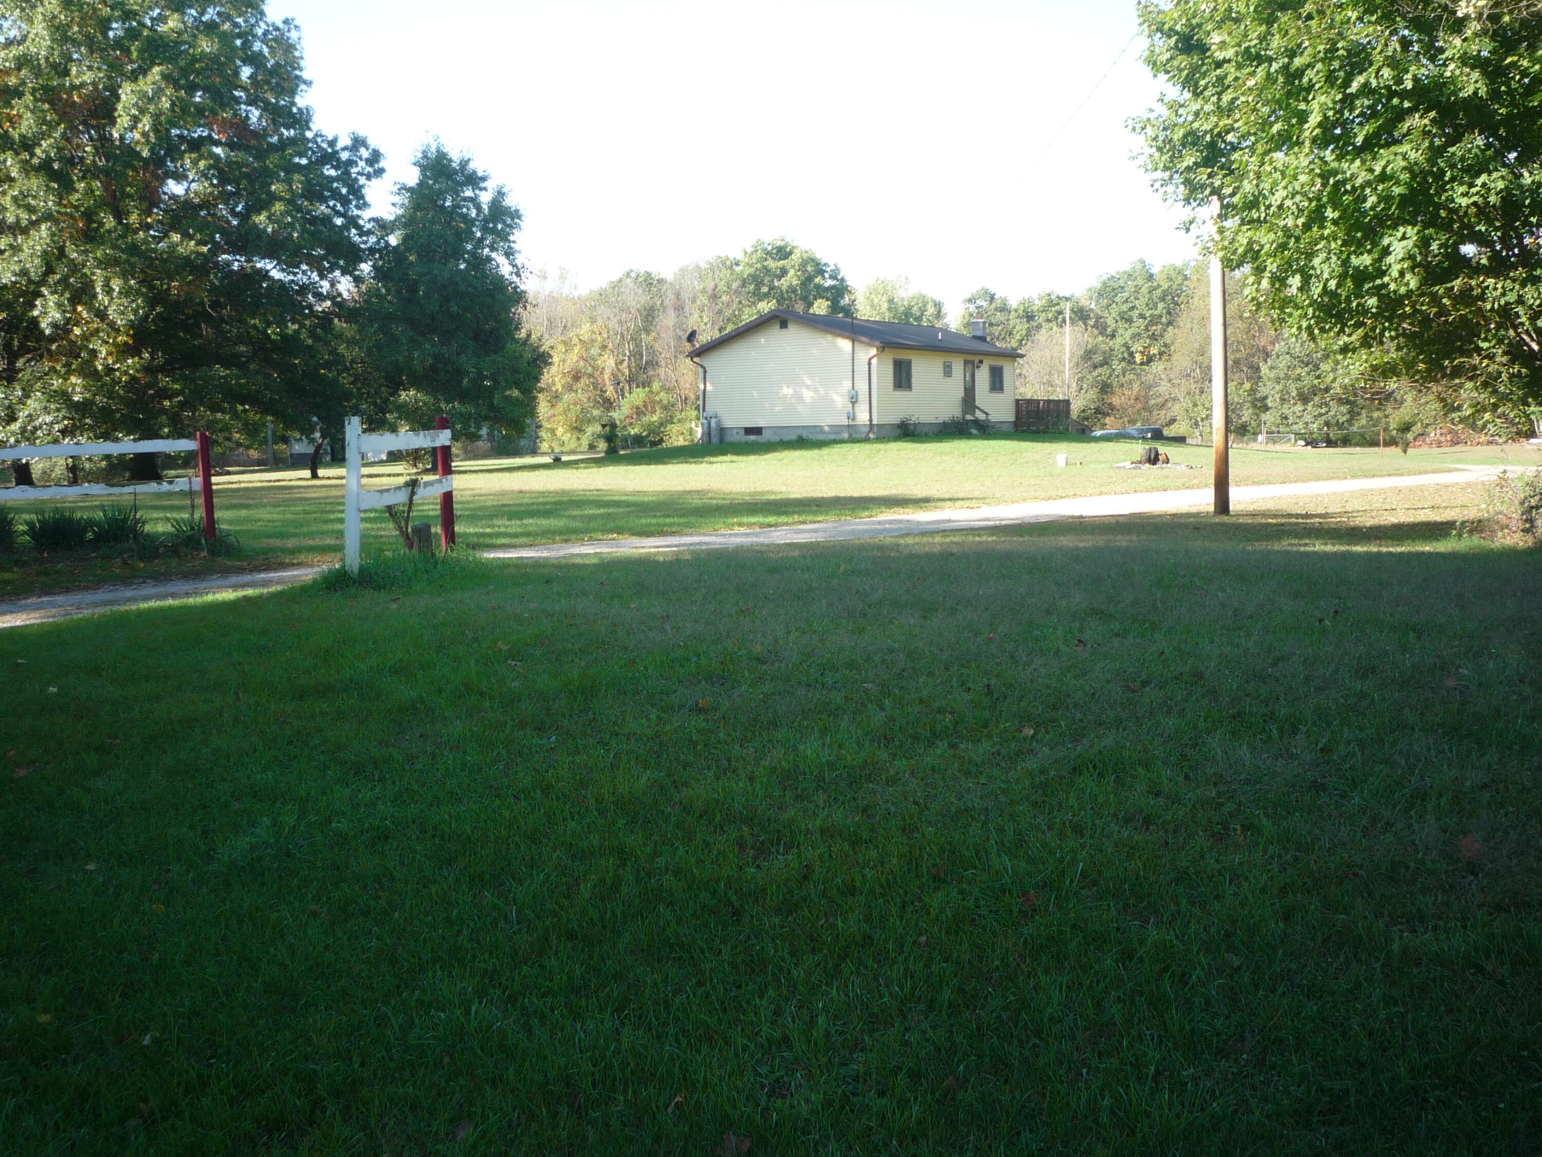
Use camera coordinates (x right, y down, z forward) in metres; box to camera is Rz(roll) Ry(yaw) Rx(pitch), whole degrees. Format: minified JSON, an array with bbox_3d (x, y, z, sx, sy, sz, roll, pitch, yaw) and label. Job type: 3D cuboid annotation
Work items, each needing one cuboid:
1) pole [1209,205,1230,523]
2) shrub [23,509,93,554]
[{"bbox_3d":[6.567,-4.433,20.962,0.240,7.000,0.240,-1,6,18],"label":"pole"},{"bbox_3d":[-9.456,-0.631,18.900,0.940,0.580,0.920,-4,7,-26],"label":"shrub"}]

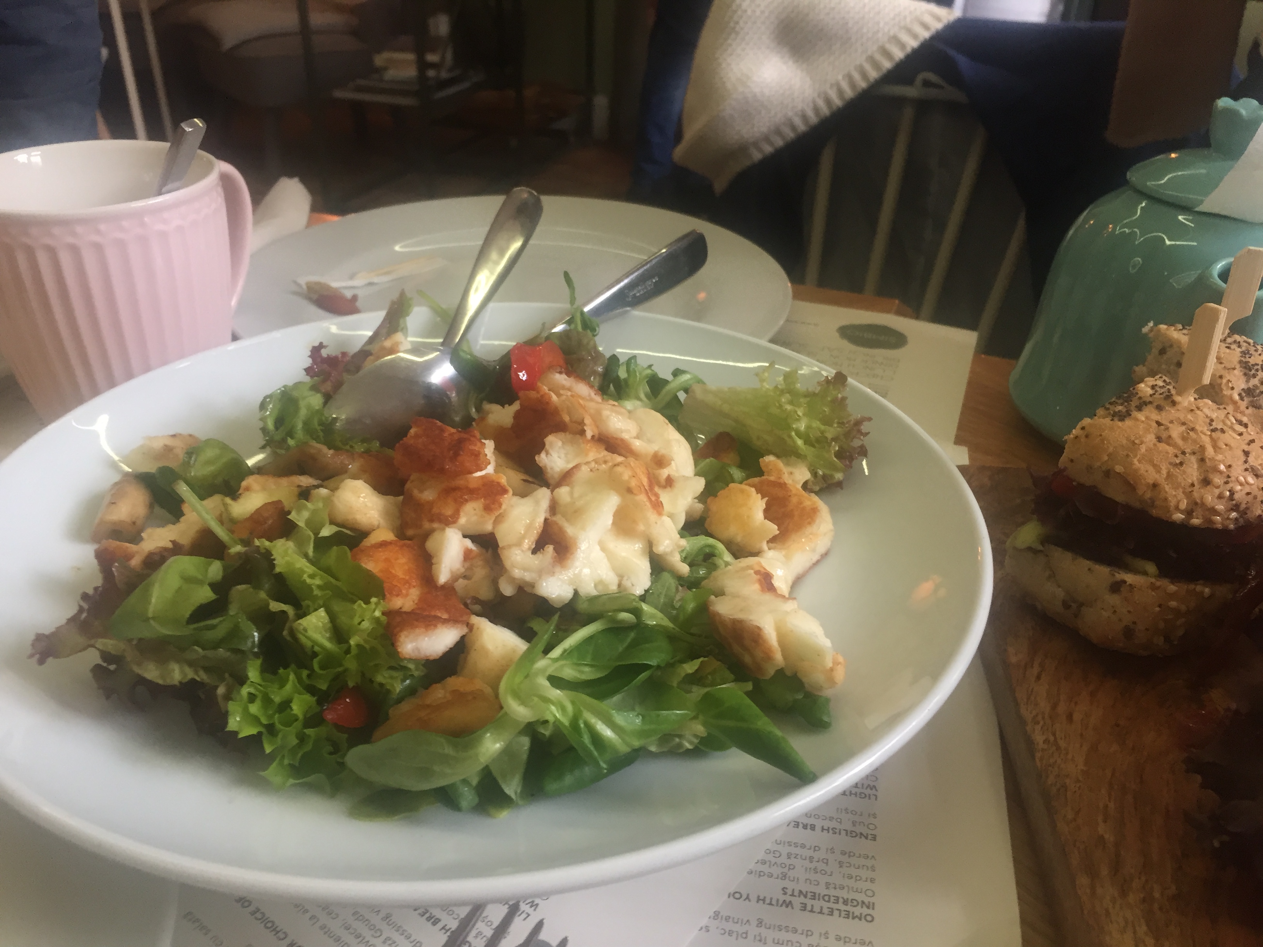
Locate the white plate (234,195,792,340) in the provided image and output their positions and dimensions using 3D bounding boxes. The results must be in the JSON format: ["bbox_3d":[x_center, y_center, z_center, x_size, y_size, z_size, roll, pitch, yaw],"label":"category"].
[{"bbox_3d":[-0.059,-0.090,0.547,0.282,0.025,0.282,1,31,-1],"label":"white plate"}]

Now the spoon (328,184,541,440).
[{"bbox_3d":[-0.069,-0.071,0.424,0.043,0.028,0.198,13,43,3],"label":"spoon"}]

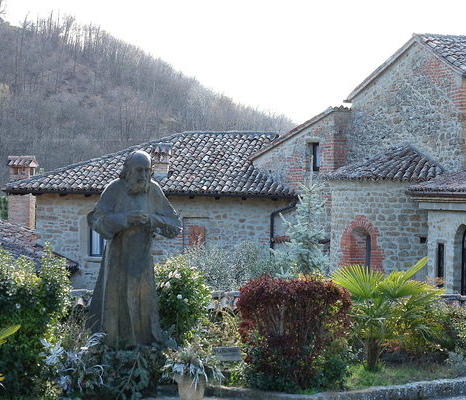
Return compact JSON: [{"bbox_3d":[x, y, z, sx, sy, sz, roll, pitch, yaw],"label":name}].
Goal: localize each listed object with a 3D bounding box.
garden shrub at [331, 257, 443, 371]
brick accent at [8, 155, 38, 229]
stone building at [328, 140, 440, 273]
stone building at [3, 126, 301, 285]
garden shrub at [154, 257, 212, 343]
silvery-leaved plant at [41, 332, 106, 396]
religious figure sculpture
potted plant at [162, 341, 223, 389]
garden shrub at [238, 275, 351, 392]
[{"bbox_3d":[1.449,1.072,11.800,1.040,1.080,0.950,0,1,0],"label":"garden shrub"},{"bbox_3d":[-6.400,-0.182,38.000,0.750,2.300,0.700,0,1,9],"label":"brick accent"},{"bbox_3d":[3.709,0.554,30.800,3.500,3.800,2.300,1,1,37],"label":"stone building"},{"bbox_3d":[-1.745,0.198,39.300,8.400,4.800,8.200,0,1,9],"label":"stone building"},{"bbox_3d":[-0.494,0.984,12.000,0.620,0.920,0.580,0,1,0],"label":"garden shrub"},{"bbox_3d":[-1.314,1.356,10.300,0.530,0.540,0.480,0,1,0],"label":"silvery-leaved plant"},{"bbox_3d":[-0.867,0.440,11.000,0.780,1.760,0.560,0,1,-20],"label":"religious figure sculpture"},{"bbox_3d":[-0.327,1.337,10.100,0.500,0.420,0.460,0,1,0],"label":"potted plant"},{"bbox_3d":[0.531,1.149,10.800,0.980,1.020,0.880,0,1,0],"label":"garden shrub"}]

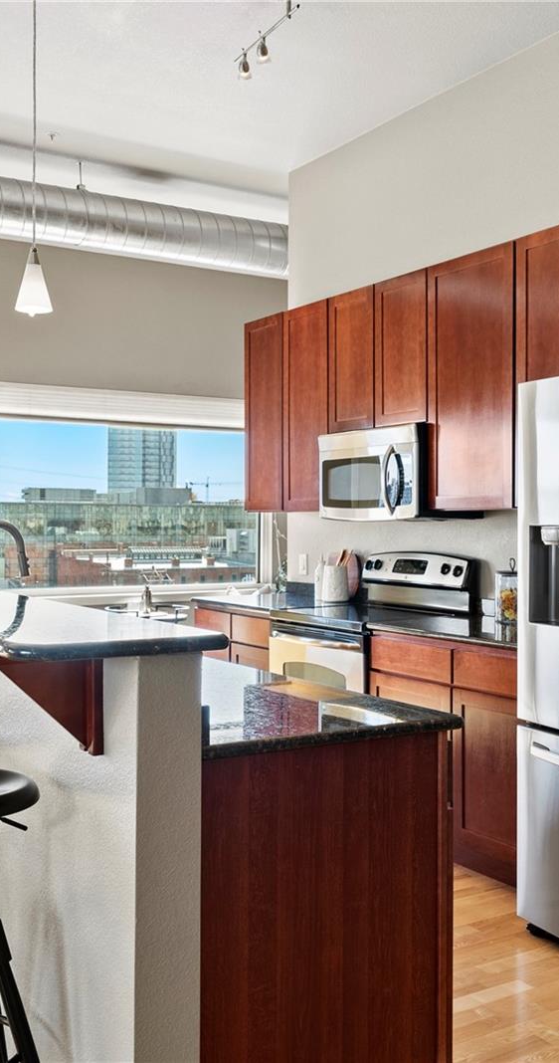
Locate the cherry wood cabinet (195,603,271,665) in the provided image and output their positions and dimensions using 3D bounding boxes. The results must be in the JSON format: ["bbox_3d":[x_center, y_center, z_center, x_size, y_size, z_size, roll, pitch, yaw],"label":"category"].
[{"bbox_3d":[0.022,0.845,5.631,0.610,0.878,0.845,0,1,-32],"label":"cherry wood cabinet"}]

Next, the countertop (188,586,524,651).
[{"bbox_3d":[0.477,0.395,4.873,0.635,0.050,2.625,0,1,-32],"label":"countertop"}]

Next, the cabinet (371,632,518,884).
[{"bbox_3d":[0.915,0.861,4.190,0.610,0.878,0.995,0,1,-32],"label":"cabinet"}]

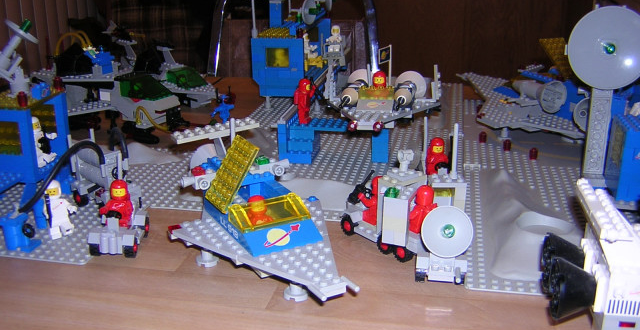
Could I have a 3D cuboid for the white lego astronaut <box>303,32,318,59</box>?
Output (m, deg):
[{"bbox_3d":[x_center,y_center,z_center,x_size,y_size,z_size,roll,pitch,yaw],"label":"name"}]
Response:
[{"bbox_3d":[-0.013,-0.149,0.840,0.023,0.033,0.023,4,19,13],"label":"white lego astronaut"}]

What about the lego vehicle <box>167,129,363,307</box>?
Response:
[{"bbox_3d":[-0.033,0.034,0.438,0.112,0.085,0.174,-11,21,-27],"label":"lego vehicle"}]

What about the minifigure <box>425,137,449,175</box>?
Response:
[{"bbox_3d":[0.101,-0.007,0.575,0.025,0.036,0.024,-6,19,-16],"label":"minifigure"}]

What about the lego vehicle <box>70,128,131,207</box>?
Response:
[{"bbox_3d":[-0.181,0.005,0.565,0.058,0.062,0.034,14,24,37],"label":"lego vehicle"}]

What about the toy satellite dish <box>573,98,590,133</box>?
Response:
[{"bbox_3d":[0.242,-0.045,0.605,0.035,0.035,0.010,-9,20,-23],"label":"toy satellite dish"}]

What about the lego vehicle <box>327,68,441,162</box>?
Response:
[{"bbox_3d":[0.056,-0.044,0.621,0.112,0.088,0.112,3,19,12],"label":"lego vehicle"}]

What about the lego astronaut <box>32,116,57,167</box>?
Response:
[{"bbox_3d":[-0.235,-0.019,0.565,0.021,0.041,0.024,12,23,33],"label":"lego astronaut"}]

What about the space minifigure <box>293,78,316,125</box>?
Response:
[{"bbox_3d":[-0.015,-0.062,0.655,0.020,0.042,0.023,5,19,16],"label":"space minifigure"}]

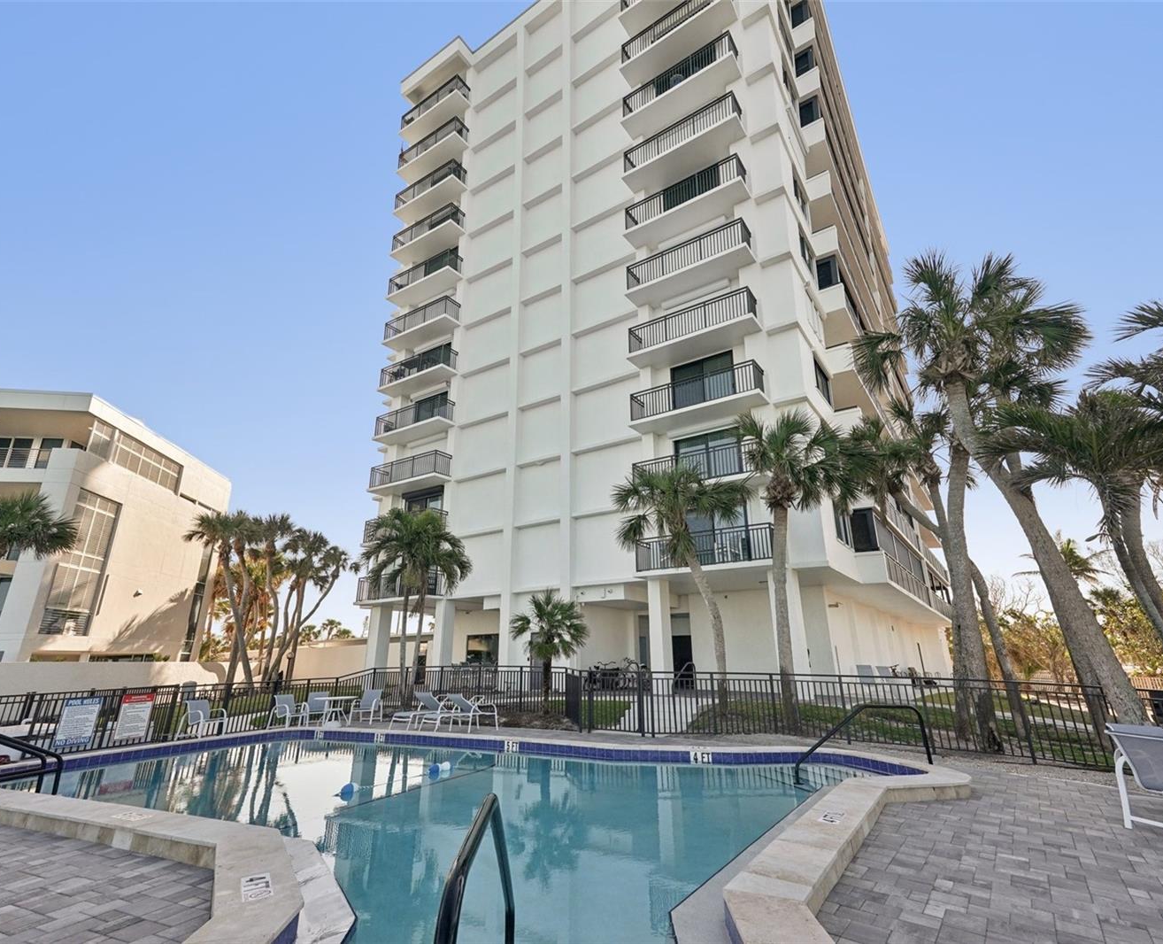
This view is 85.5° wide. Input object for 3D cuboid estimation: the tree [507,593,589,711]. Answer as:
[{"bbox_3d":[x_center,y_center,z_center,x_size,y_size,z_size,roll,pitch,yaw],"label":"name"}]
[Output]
[{"bbox_3d":[-0.819,4.486,15.807,1.959,2.984,1.959,0,-16,0],"label":"tree"}]

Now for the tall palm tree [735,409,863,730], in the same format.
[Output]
[{"bbox_3d":[4.903,1.894,13.608,2.605,6.750,2.547,0,-16,0],"label":"tall palm tree"}]

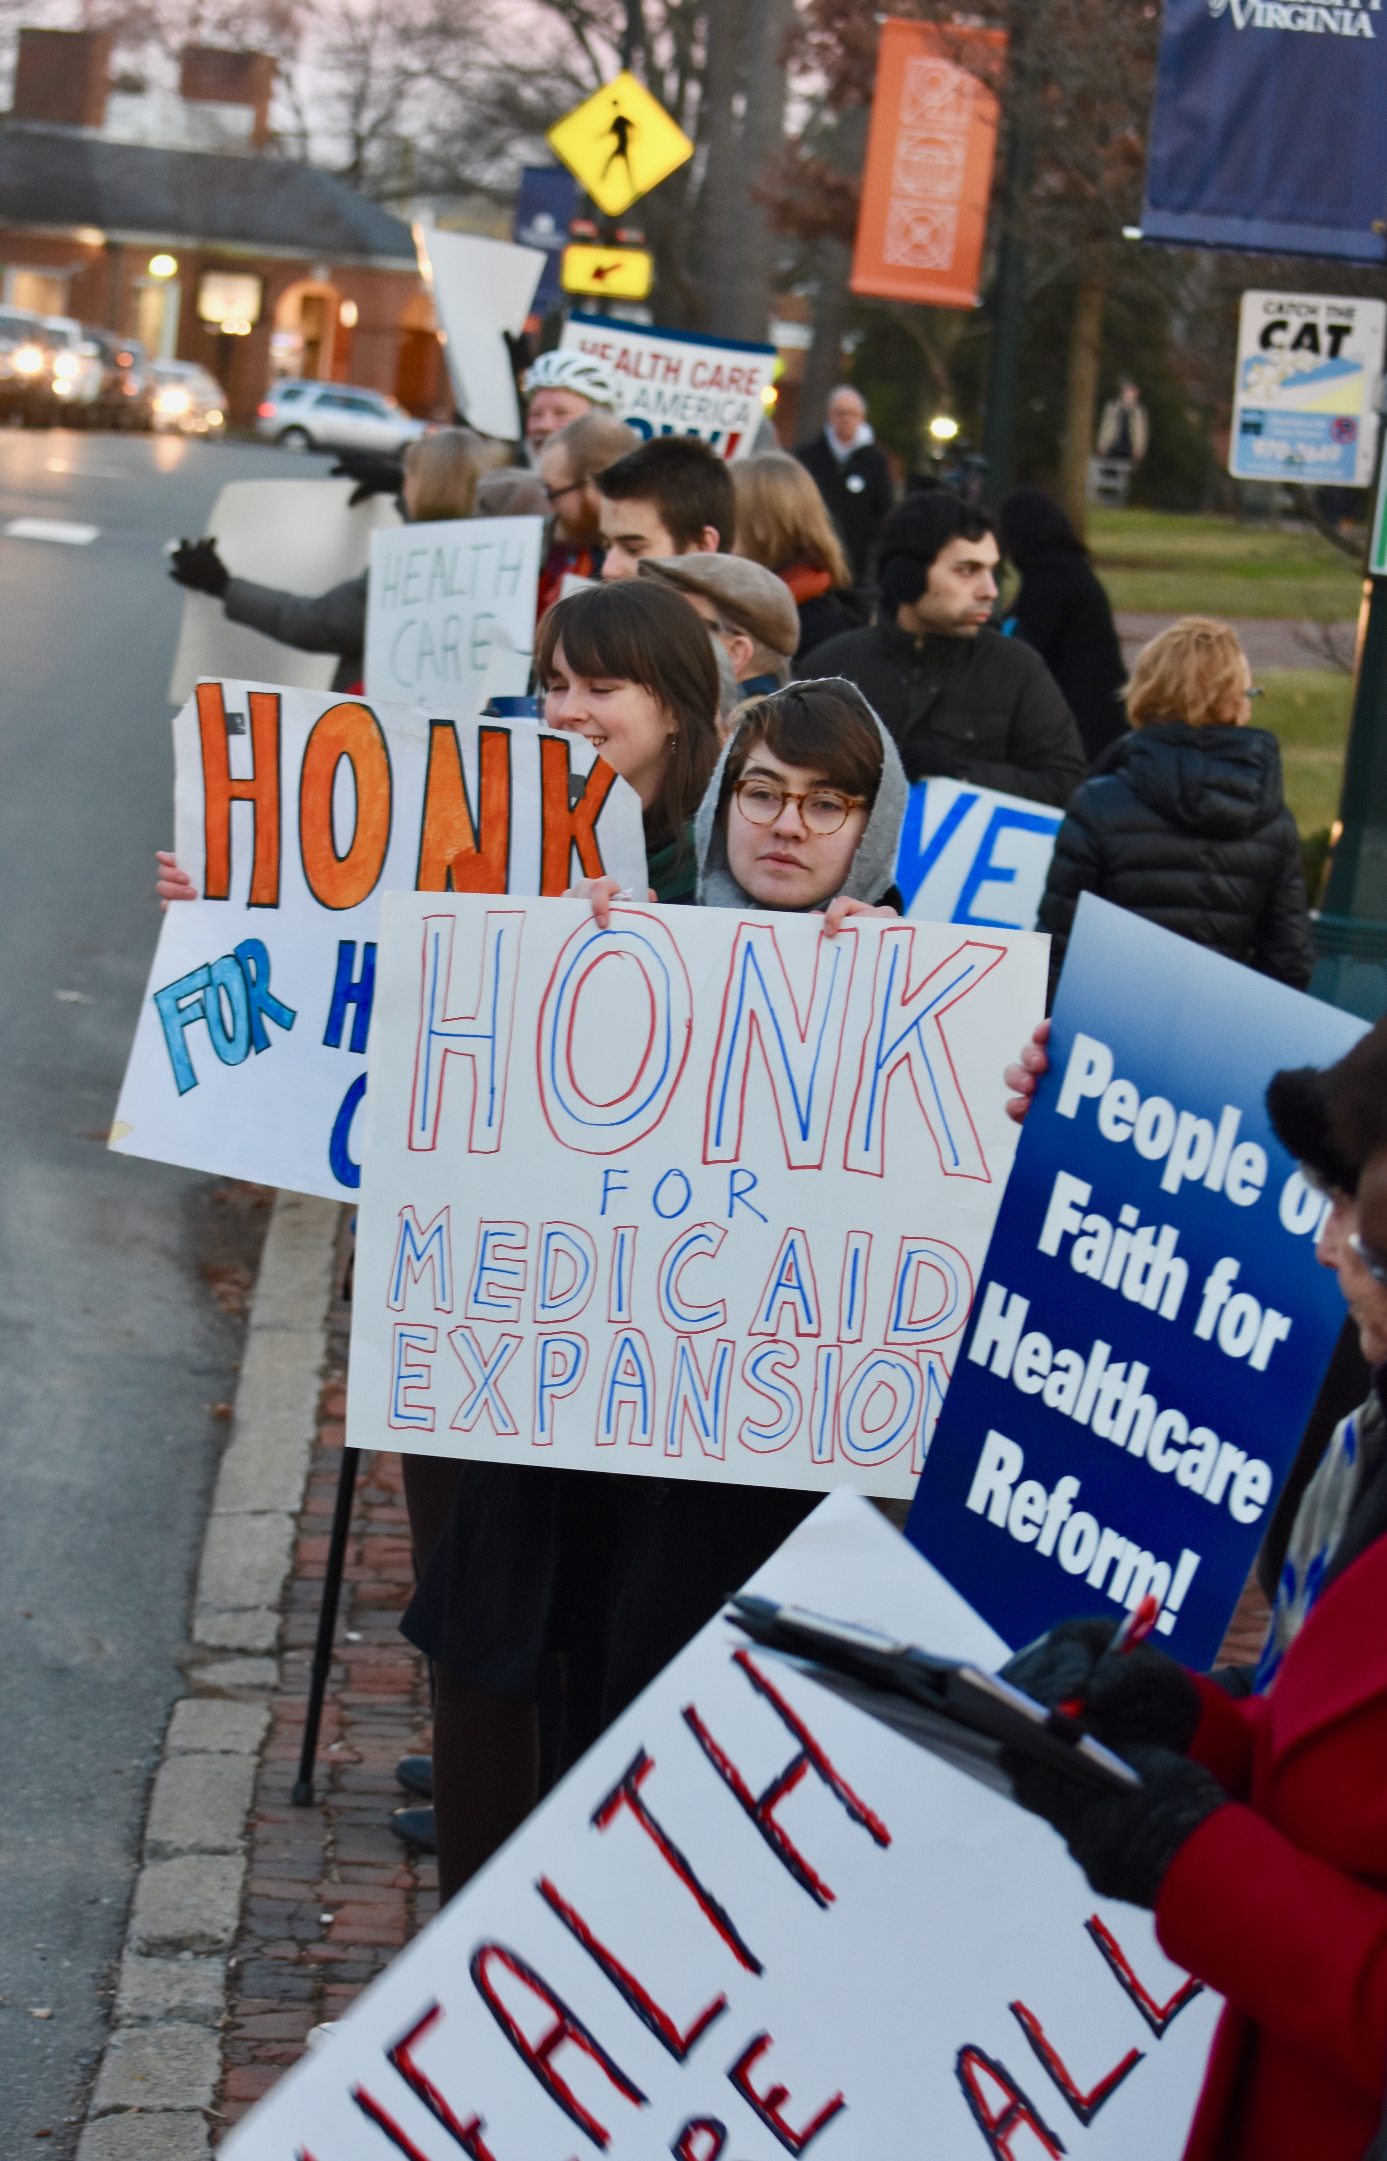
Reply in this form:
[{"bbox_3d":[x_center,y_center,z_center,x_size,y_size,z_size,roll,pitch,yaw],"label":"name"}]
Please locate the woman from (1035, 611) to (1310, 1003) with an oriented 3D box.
[{"bbox_3d":[0.690,0.108,9.592,0.460,1.635,0.360,6,7,8],"label":"woman"}]

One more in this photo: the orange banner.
[{"bbox_3d":[1.099,-4.258,29.300,0.600,1.250,0.040,4,7,-2],"label":"orange banner"}]

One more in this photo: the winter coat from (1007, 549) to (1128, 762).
[{"bbox_3d":[1.059,-1.076,18.300,0.380,0.950,0.480,6,7,14],"label":"winter coat"}]

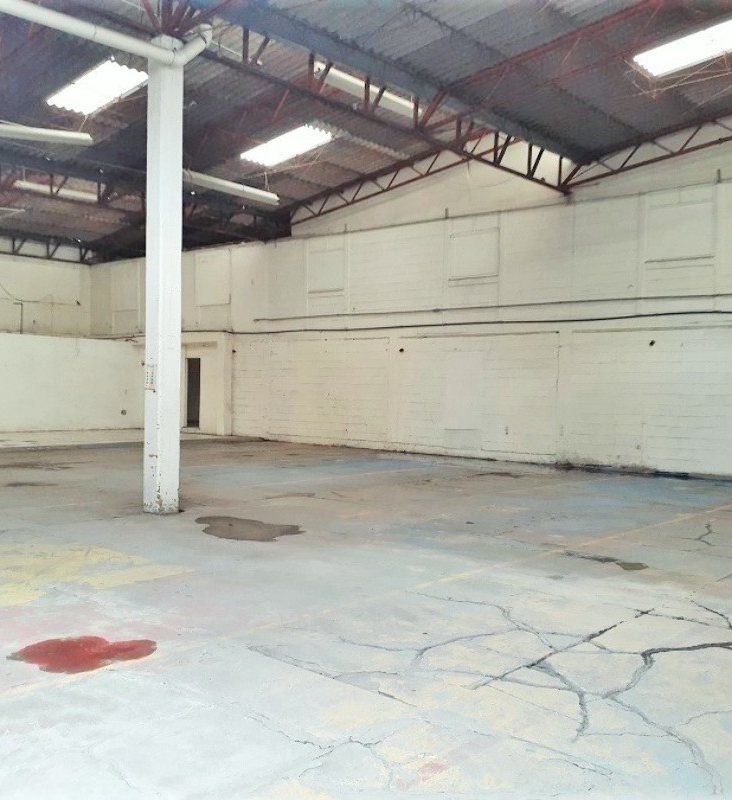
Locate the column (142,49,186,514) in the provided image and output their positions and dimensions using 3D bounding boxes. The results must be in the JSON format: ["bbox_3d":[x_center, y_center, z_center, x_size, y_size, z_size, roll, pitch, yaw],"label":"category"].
[{"bbox_3d":[-2.486,-1.416,10.245,0.300,5.600,0.300,2,2,41],"label":"column"}]

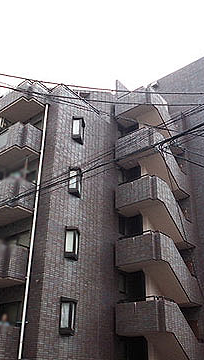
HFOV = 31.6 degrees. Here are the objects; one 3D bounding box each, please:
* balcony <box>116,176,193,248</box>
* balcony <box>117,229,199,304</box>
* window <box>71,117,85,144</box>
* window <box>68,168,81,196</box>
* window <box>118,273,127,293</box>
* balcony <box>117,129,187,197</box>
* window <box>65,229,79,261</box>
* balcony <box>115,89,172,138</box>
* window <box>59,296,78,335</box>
[{"bbox_3d":[2.644,1.818,18.025,2.170,2.690,3.450,-20,-35,34],"label":"balcony"},{"bbox_3d":[2.648,4.279,16.537,2.110,2.630,3.820,-21,-35,35],"label":"balcony"},{"bbox_3d":[-1.026,-2.394,16.945,0.320,1.320,0.780,-20,-35,34],"label":"window"},{"bbox_3d":[-1.092,0.109,15.818,0.260,1.260,0.760,-21,-35,35],"label":"window"},{"bbox_3d":[0.914,4.674,16.294,0.130,0.810,0.530,-21,-35,35],"label":"window"},{"bbox_3d":[2.685,-0.622,19.324,2.170,2.660,3.450,-20,-35,34],"label":"balcony"},{"bbox_3d":[-1.109,2.513,14.332,0.320,1.300,0.780,-20,-35,34],"label":"window"},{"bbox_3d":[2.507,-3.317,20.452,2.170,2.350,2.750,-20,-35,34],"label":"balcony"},{"bbox_3d":[-1.178,5.013,13.158,0.260,1.300,0.760,-21,-35,35],"label":"window"}]

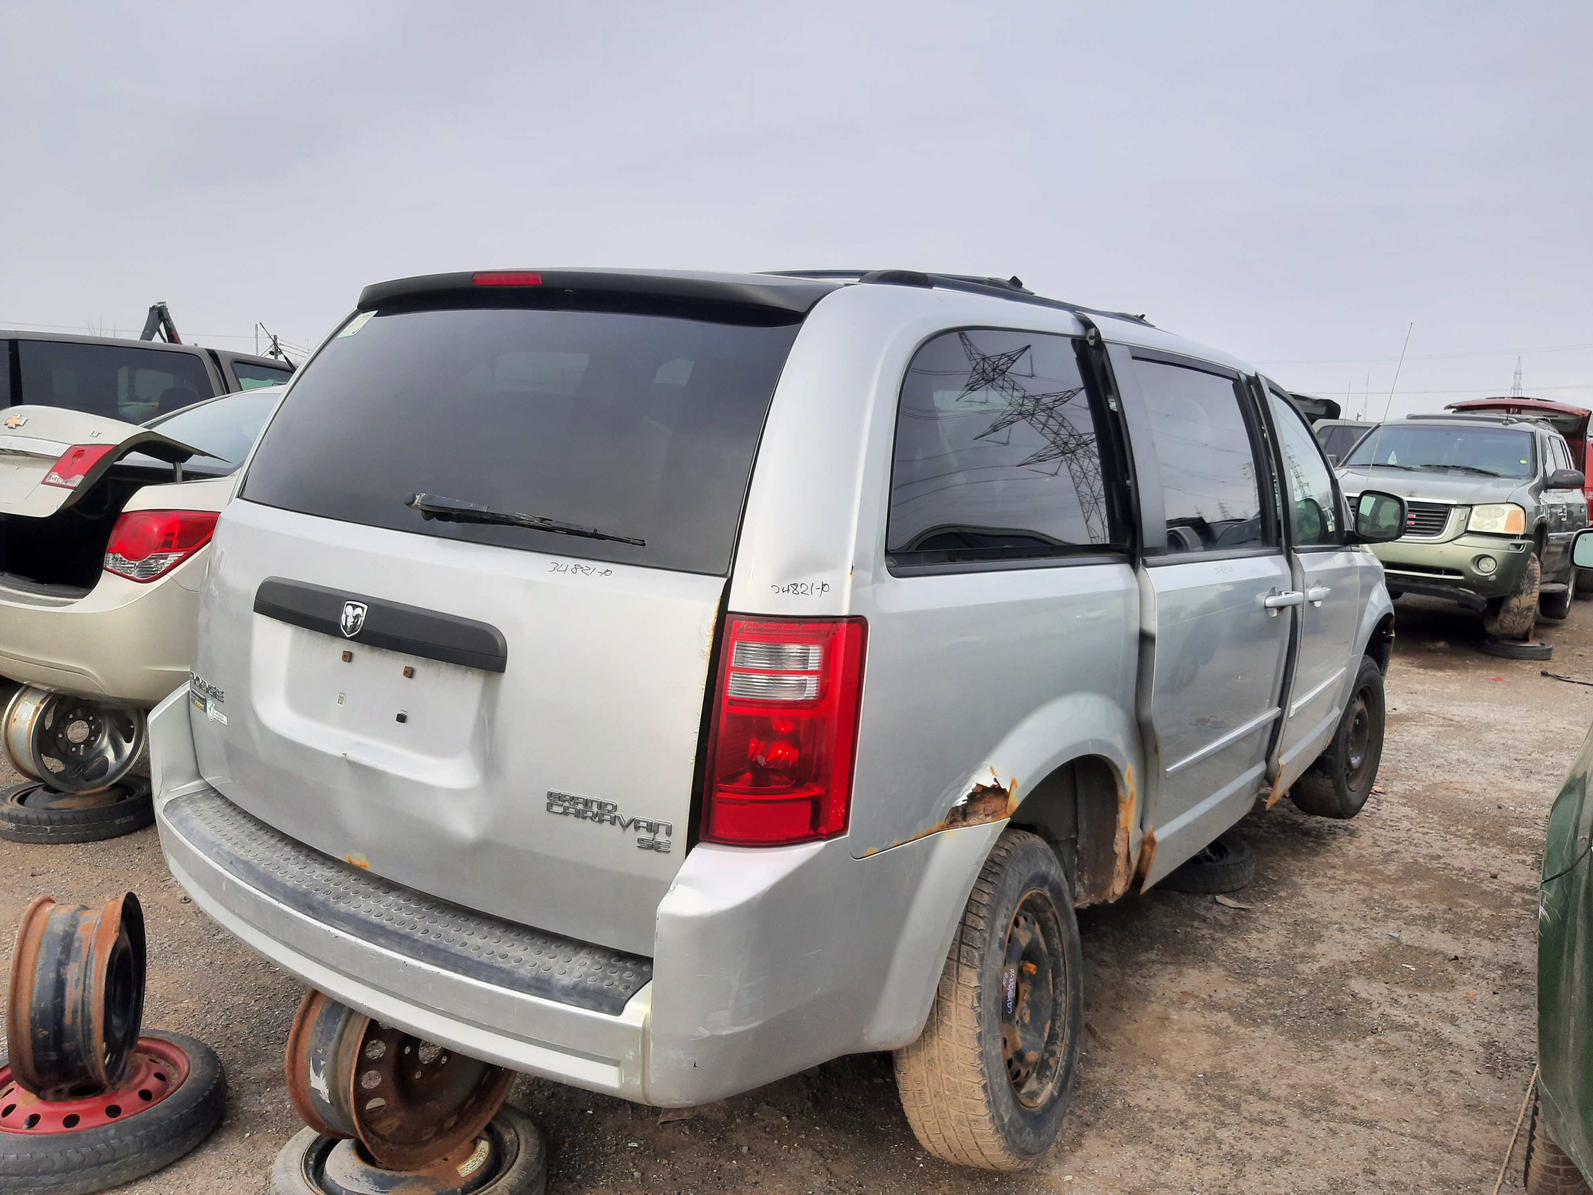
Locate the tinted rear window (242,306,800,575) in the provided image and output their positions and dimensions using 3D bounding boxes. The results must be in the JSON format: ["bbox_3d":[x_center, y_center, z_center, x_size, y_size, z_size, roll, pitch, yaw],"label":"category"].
[{"bbox_3d":[-0.576,-0.338,2.209,1.320,0.470,0.120,9,-19,34],"label":"tinted rear window"}]

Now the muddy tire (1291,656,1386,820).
[{"bbox_3d":[2.247,0.570,4.996,0.230,0.700,0.700,8,7,38],"label":"muddy tire"}]

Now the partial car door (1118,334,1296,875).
[{"bbox_3d":[1.031,0.028,3.076,0.260,1.260,1.240,9,8,34],"label":"partial car door"}]

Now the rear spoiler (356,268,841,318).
[{"bbox_3d":[-0.454,-0.596,2.323,1.250,0.125,0.310,9,8,34],"label":"rear spoiler"}]

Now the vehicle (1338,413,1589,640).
[{"bbox_3d":[6.080,-0.807,11.114,1.930,1.830,4.870,8,8,37],"label":"vehicle"}]

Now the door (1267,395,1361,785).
[{"bbox_3d":[1.752,-0.044,4.107,0.260,1.280,1.160,9,8,34],"label":"door"}]

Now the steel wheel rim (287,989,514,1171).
[{"bbox_3d":[-0.737,0.863,2.320,0.180,0.420,0.420,1,4,34],"label":"steel wheel rim"}]

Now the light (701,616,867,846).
[{"bbox_3d":[-0.013,0.200,1.733,0.210,0.360,0.180,9,8,34],"label":"light"}]

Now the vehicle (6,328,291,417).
[{"bbox_3d":[-4.023,-0.708,7.390,1.930,1.770,5.000,9,8,34],"label":"vehicle"}]

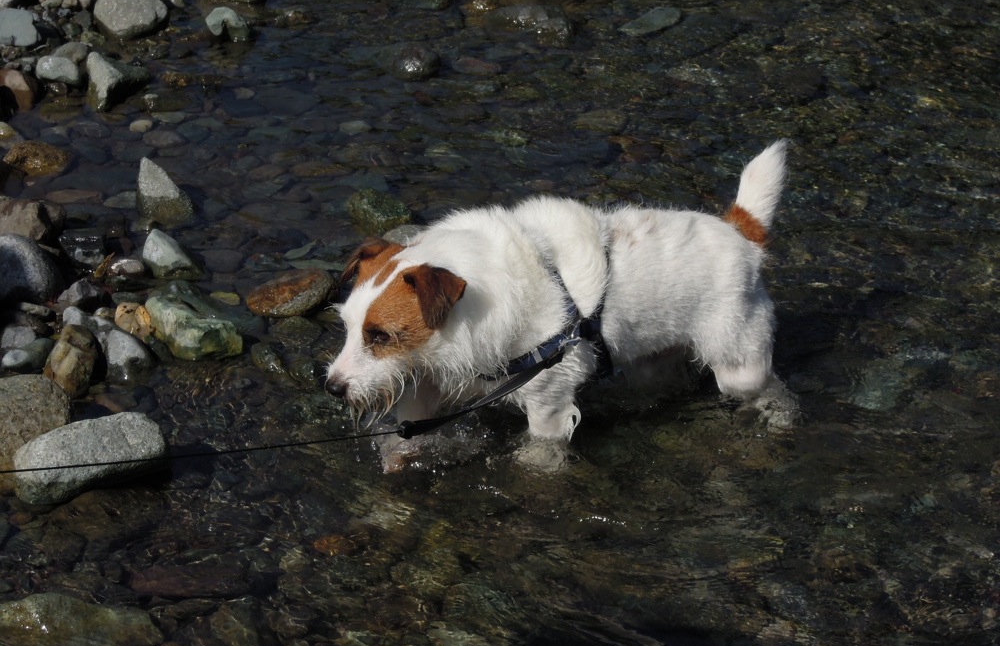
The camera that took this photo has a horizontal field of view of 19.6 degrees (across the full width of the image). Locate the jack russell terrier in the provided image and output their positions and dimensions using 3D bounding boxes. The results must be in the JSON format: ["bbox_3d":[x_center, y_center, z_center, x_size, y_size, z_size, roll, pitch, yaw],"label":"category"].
[{"bbox_3d":[0.062,-0.018,3.240,0.510,0.355,0.190,-10,31,-17],"label":"jack russell terrier"}]

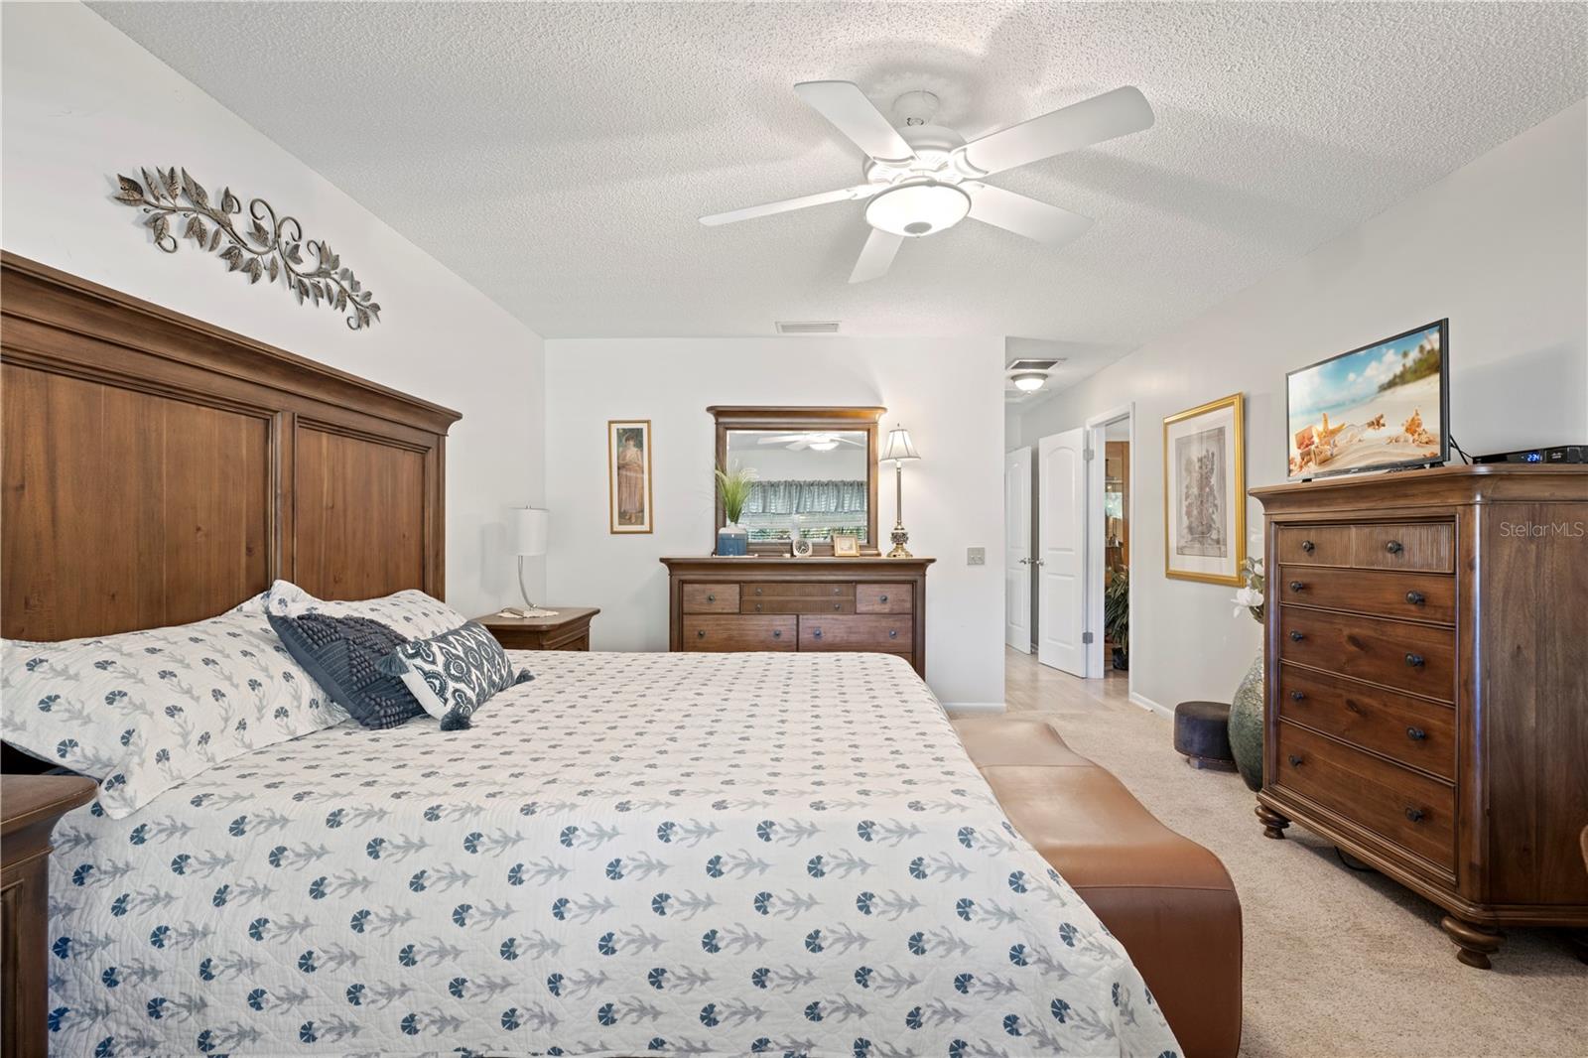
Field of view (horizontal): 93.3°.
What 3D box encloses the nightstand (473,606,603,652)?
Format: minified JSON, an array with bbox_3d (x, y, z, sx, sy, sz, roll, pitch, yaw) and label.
[{"bbox_3d":[-1.370,0.833,3.910,0.488,0.754,0.735,0,0,0],"label":"nightstand"}]

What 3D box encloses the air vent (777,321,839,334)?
[{"bbox_3d":[0.094,-1.252,4.695,0.400,0.020,0.260,0,0,1],"label":"air vent"}]

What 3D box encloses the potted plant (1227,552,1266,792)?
[{"bbox_3d":[2.210,0.600,3.500,0.370,1.220,0.370,0,0,0],"label":"potted plant"}]

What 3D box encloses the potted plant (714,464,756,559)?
[{"bbox_3d":[-0.366,-0.122,4.660,0.260,0.588,0.220,0,0,0],"label":"potted plant"}]

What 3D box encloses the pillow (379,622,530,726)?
[{"bbox_3d":[-0.995,0.415,2.270,0.140,0.280,0.510,-32,0,0],"label":"pillow"}]

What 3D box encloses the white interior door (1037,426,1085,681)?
[{"bbox_3d":[2.295,0.193,6.410,0.040,2.020,0.715,0,0,-12],"label":"white interior door"}]

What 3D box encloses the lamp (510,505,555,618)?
[{"bbox_3d":[-1.400,0.168,4.020,0.230,0.576,0.230,0,0,0],"label":"lamp"}]

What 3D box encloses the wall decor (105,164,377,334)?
[{"bbox_3d":[-1.615,-0.861,2.360,0.050,0.285,1.140,0,0,0],"label":"wall decor"}]

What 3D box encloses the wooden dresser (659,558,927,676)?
[{"bbox_3d":[0.031,0.688,4.685,1.630,1.030,0.480,0,0,1],"label":"wooden dresser"}]

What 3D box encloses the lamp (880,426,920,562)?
[{"bbox_3d":[0.663,-0.240,4.700,0.260,0.833,0.260,0,0,0],"label":"lamp"}]

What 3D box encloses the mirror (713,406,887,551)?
[{"bbox_3d":[0.020,-0.302,4.850,1.117,0.963,0.090,0,0,0],"label":"mirror"}]

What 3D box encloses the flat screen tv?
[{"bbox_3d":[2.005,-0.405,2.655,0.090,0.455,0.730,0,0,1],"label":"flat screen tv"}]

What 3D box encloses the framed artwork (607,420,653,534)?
[{"bbox_3d":[-1.076,-0.340,4.945,0.284,0.750,0.030,-1,0,1],"label":"framed artwork"}]

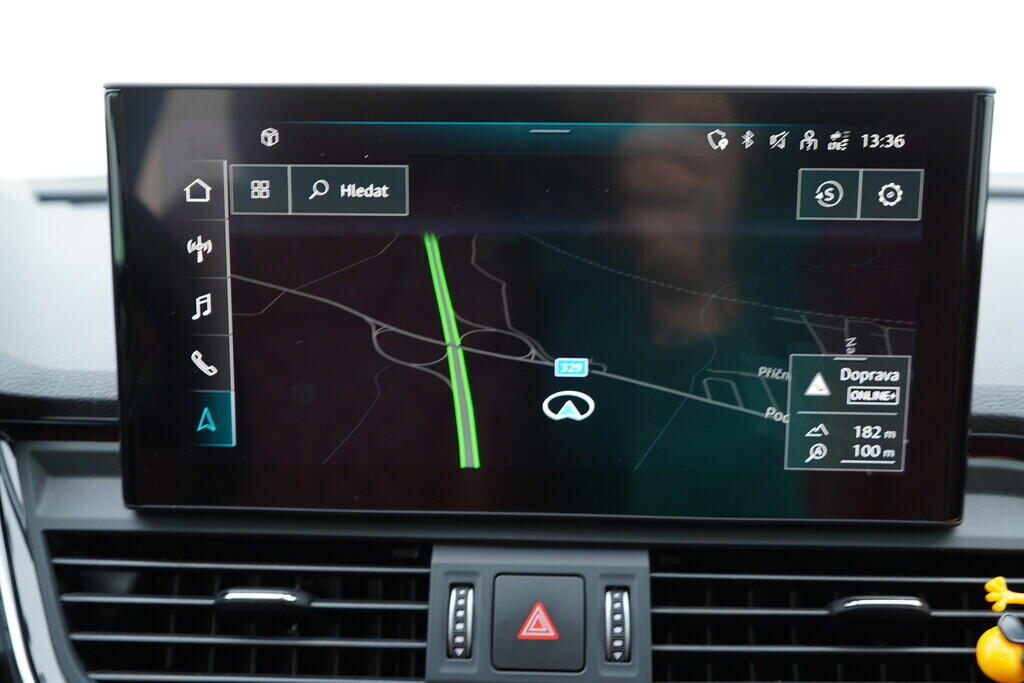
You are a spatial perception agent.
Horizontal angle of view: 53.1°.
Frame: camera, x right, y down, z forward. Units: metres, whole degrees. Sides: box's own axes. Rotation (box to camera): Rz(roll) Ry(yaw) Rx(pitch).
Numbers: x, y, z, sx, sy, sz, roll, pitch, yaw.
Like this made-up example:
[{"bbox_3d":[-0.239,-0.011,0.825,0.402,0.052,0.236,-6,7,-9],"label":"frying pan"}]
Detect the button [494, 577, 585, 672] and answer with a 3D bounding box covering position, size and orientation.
[{"bbox_3d":[0.009,0.093,0.338,0.030,0.031,0.008,1,-16,2],"label":"button"}]

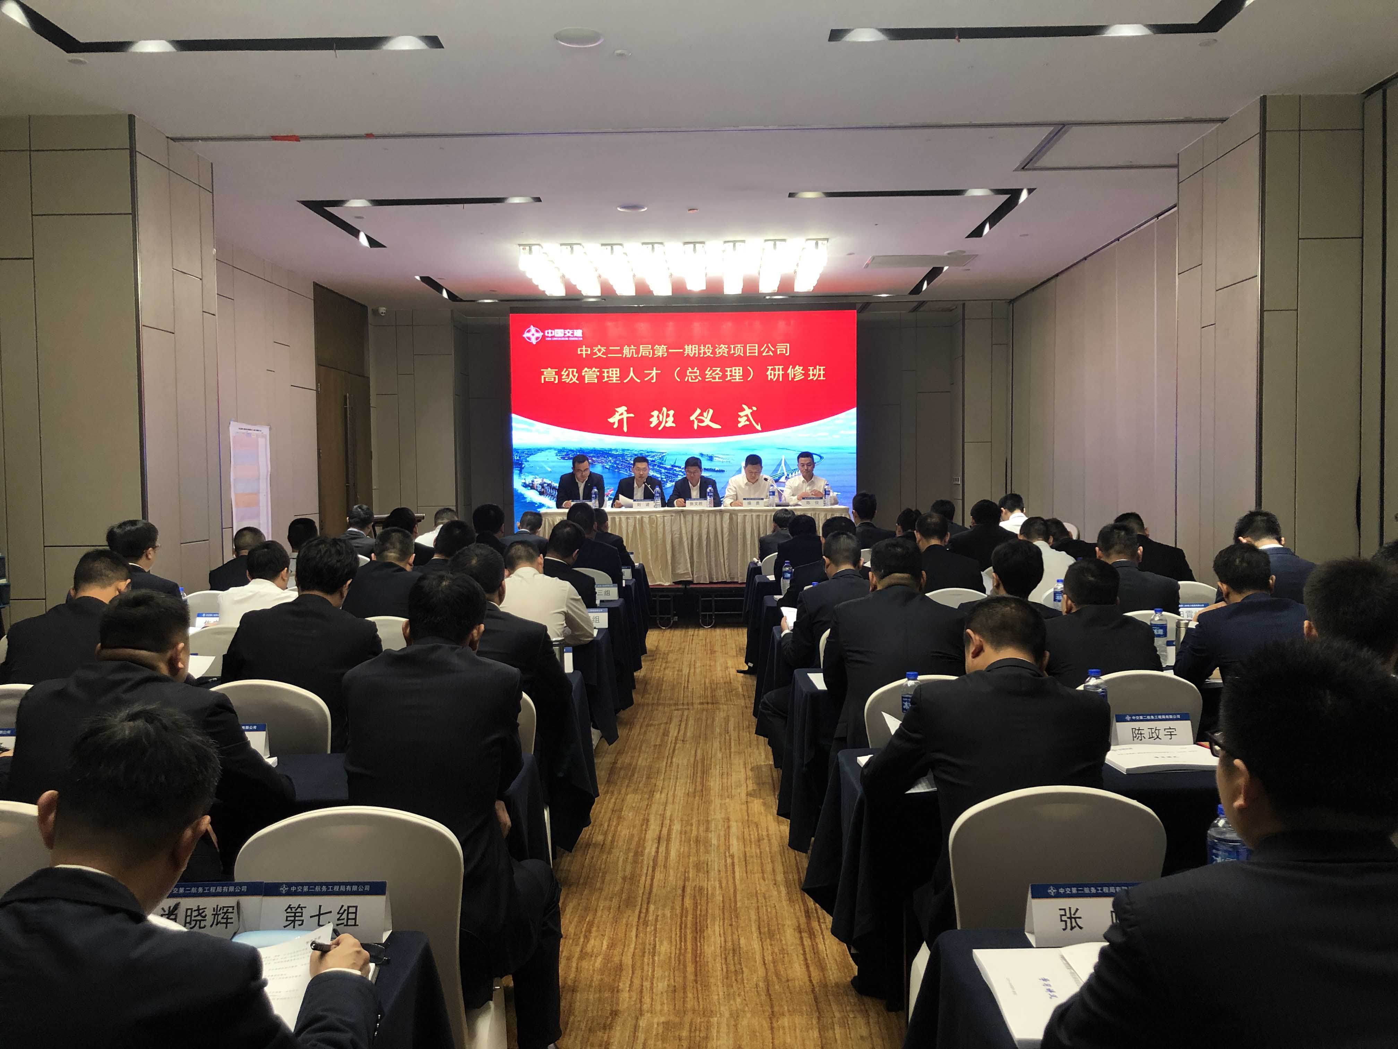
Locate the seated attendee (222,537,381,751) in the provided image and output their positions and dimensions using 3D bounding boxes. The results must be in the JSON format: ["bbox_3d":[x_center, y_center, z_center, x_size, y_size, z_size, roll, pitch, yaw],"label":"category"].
[{"bbox_3d":[-1.267,0.699,3.630,0.520,1.300,0.750,-1,3,4],"label":"seated attendee"}]

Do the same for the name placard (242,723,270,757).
[{"bbox_3d":[-1.308,0.593,3.143,0.205,0.092,0.058,-1,3,1],"label":"name placard"}]

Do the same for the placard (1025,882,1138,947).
[{"bbox_3d":[0.628,0.615,1.803,0.200,0.089,0.060,-1,2,0],"label":"placard"}]

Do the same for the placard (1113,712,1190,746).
[{"bbox_3d":[1.223,0.553,3.045,0.200,0.089,0.060,-1,2,-2],"label":"placard"}]

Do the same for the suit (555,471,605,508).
[{"bbox_3d":[-1.205,-0.206,11.500,0.490,0.650,0.450,-1,2,1],"label":"suit"}]

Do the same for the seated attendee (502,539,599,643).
[{"bbox_3d":[-0.715,0.669,4.950,0.540,1.230,0.750,-1,2,3],"label":"seated attendee"}]

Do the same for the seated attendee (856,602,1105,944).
[{"bbox_3d":[0.679,0.785,2.720,0.540,1.260,0.800,0,3,0],"label":"seated attendee"}]

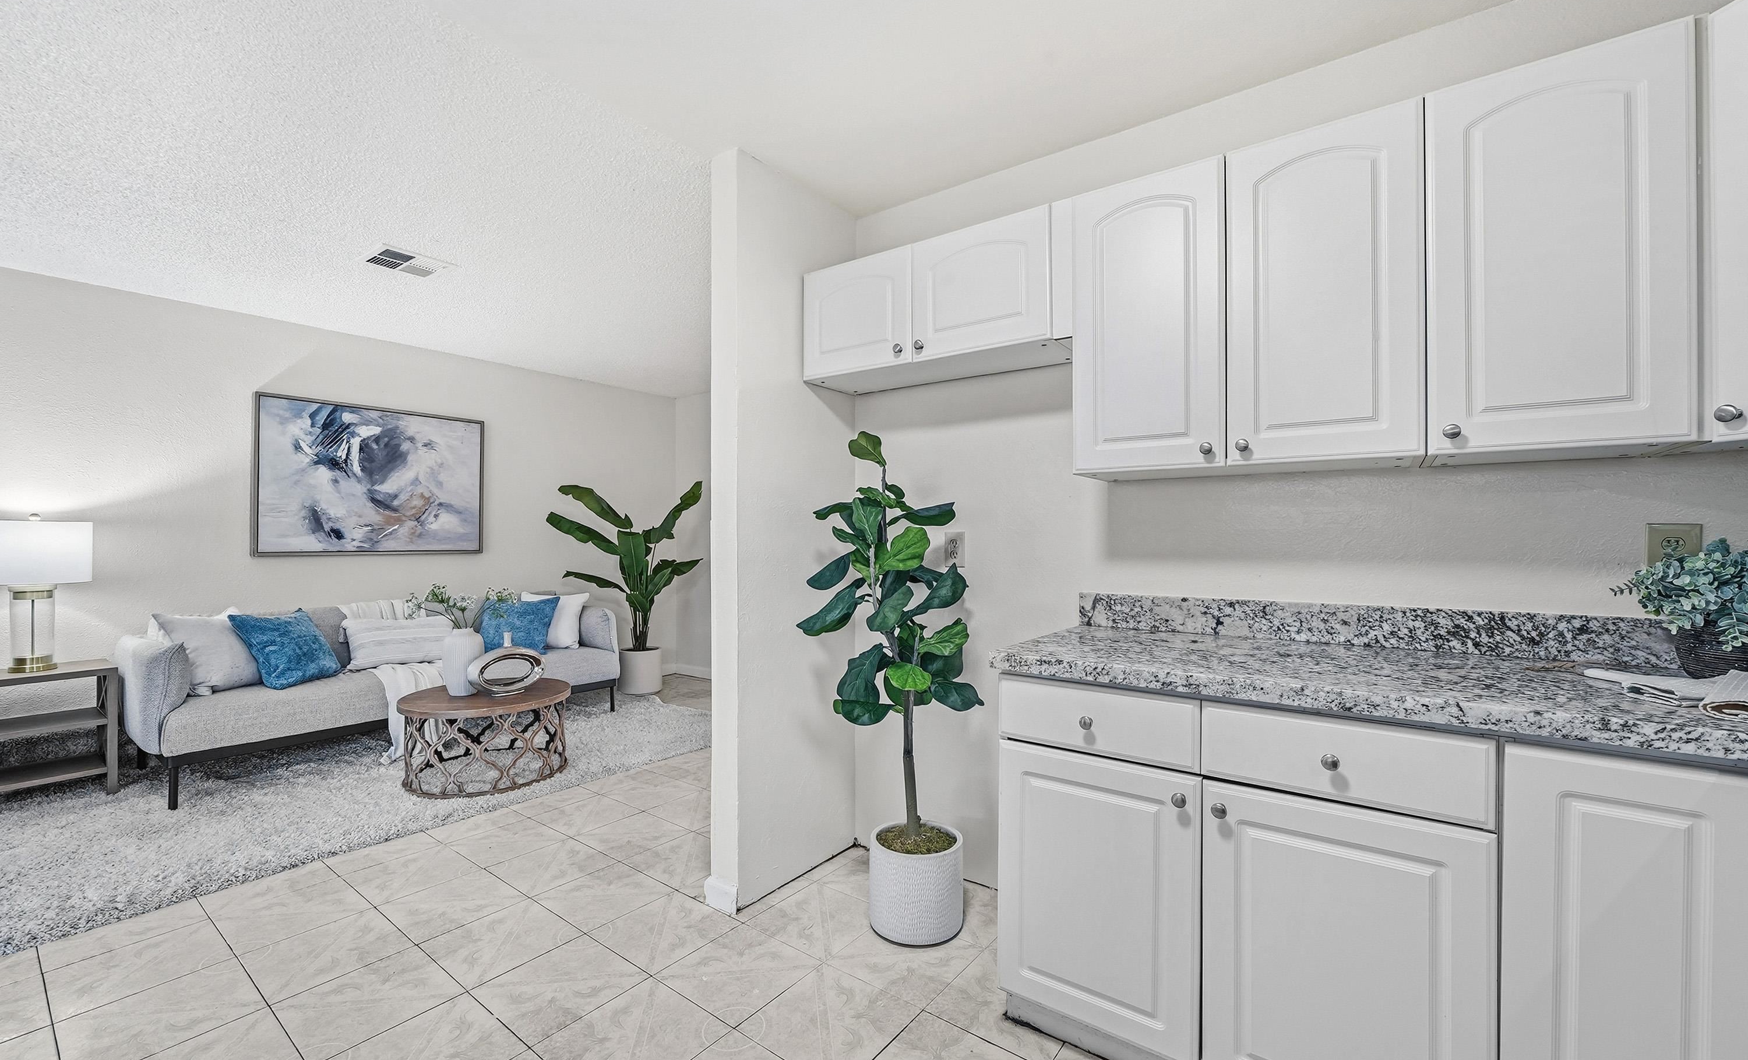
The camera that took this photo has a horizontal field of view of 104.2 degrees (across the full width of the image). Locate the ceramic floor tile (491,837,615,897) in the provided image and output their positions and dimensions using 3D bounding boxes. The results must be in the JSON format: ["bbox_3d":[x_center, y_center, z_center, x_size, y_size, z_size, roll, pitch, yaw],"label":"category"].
[{"bbox_3d":[-1.173,1.229,2.486,0.331,0.010,0.331,0,-1,37],"label":"ceramic floor tile"}]

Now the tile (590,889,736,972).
[{"bbox_3d":[-0.629,1.209,2.057,0.325,0.010,0.325,0,-1,37],"label":"tile"}]

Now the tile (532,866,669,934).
[{"bbox_3d":[-0.890,1.211,2.251,0.325,0.010,0.325,0,-1,37],"label":"tile"}]

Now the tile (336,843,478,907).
[{"bbox_3d":[-1.628,1.221,2.404,0.330,0.010,0.330,0,0,37],"label":"tile"}]

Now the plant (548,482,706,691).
[{"bbox_3d":[-1.885,0.442,5.267,0.780,1.620,1.020,0,-1,37],"label":"plant"}]

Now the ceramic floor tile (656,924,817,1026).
[{"bbox_3d":[-0.373,1.225,1.890,0.331,0.010,0.331,0,-1,37],"label":"ceramic floor tile"}]

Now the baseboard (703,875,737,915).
[{"bbox_3d":[-0.486,1.174,2.187,0.127,0.088,0.016,0,0,37],"label":"baseboard"}]

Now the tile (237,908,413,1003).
[{"bbox_3d":[-1.567,1.218,1.953,0.330,0.010,0.330,0,0,37],"label":"tile"}]

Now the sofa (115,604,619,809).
[{"bbox_3d":[-2.710,0.841,3.980,0.820,0.770,2.220,0,-1,37],"label":"sofa"}]

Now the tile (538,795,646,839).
[{"bbox_3d":[-1.219,1.222,2.902,0.325,0.010,0.325,0,-1,37],"label":"tile"}]

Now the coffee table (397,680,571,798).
[{"bbox_3d":[-1.906,1.009,3.373,0.750,0.395,0.750,0,-1,0],"label":"coffee table"}]

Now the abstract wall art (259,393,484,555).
[{"bbox_3d":[-3.112,-0.303,4.304,0.045,0.930,1.220,-1,-2,40],"label":"abstract wall art"}]

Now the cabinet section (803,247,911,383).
[{"bbox_3d":[0.021,-0.722,2.430,0.462,0.378,0.300,0,0,36],"label":"cabinet section"}]

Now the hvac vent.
[{"bbox_3d":[-2.102,-1.202,3.086,0.250,0.020,0.300,0,-1,37],"label":"hvac vent"}]

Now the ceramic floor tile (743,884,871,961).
[{"bbox_3d":[-0.175,1.228,2.155,0.331,0.010,0.331,0,-1,37],"label":"ceramic floor tile"}]

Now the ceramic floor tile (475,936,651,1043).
[{"bbox_3d":[-0.823,1.202,1.795,0.325,0.010,0.325,0,-1,37],"label":"ceramic floor tile"}]

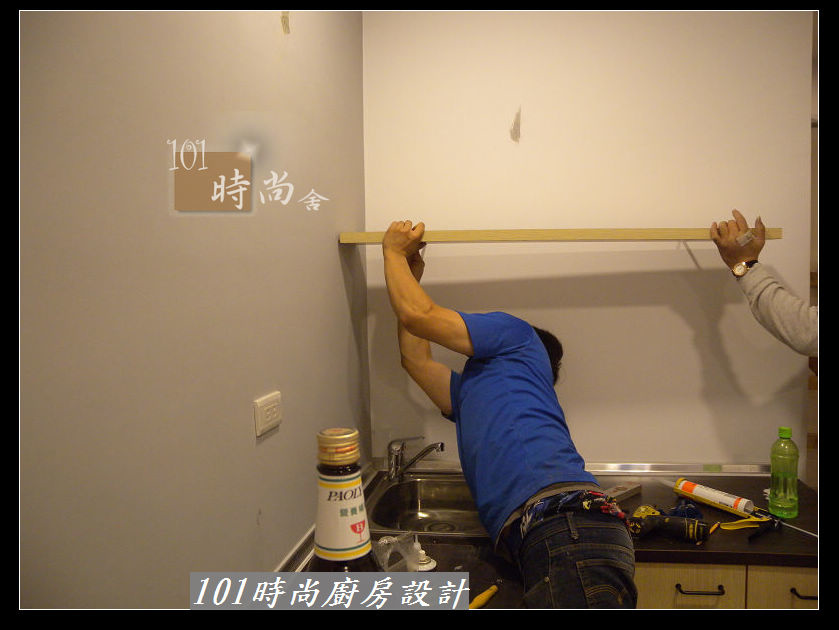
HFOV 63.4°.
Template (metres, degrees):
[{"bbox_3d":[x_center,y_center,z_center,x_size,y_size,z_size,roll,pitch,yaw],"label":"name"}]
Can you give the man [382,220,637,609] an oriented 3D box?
[{"bbox_3d":[0.252,0.575,1.607,0.520,1.600,0.680,-2,3,-23],"label":"man"}]

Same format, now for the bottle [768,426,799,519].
[{"bbox_3d":[0.934,0.399,1.742,0.072,0.224,0.072,-1,2,9],"label":"bottle"}]

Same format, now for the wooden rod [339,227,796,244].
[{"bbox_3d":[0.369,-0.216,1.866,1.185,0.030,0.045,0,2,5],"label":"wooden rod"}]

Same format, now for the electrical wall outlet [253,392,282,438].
[{"bbox_3d":[-0.295,0.196,1.353,0.012,0.070,0.120,-1,2,9],"label":"electrical wall outlet"}]

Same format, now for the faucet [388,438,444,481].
[{"bbox_3d":[-0.016,0.447,2.107,0.180,0.135,0.055,1,3,37],"label":"faucet"}]

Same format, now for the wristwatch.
[{"bbox_3d":[0.850,-0.121,1.770,0.055,0.036,0.048,-24,0,35],"label":"wristwatch"}]

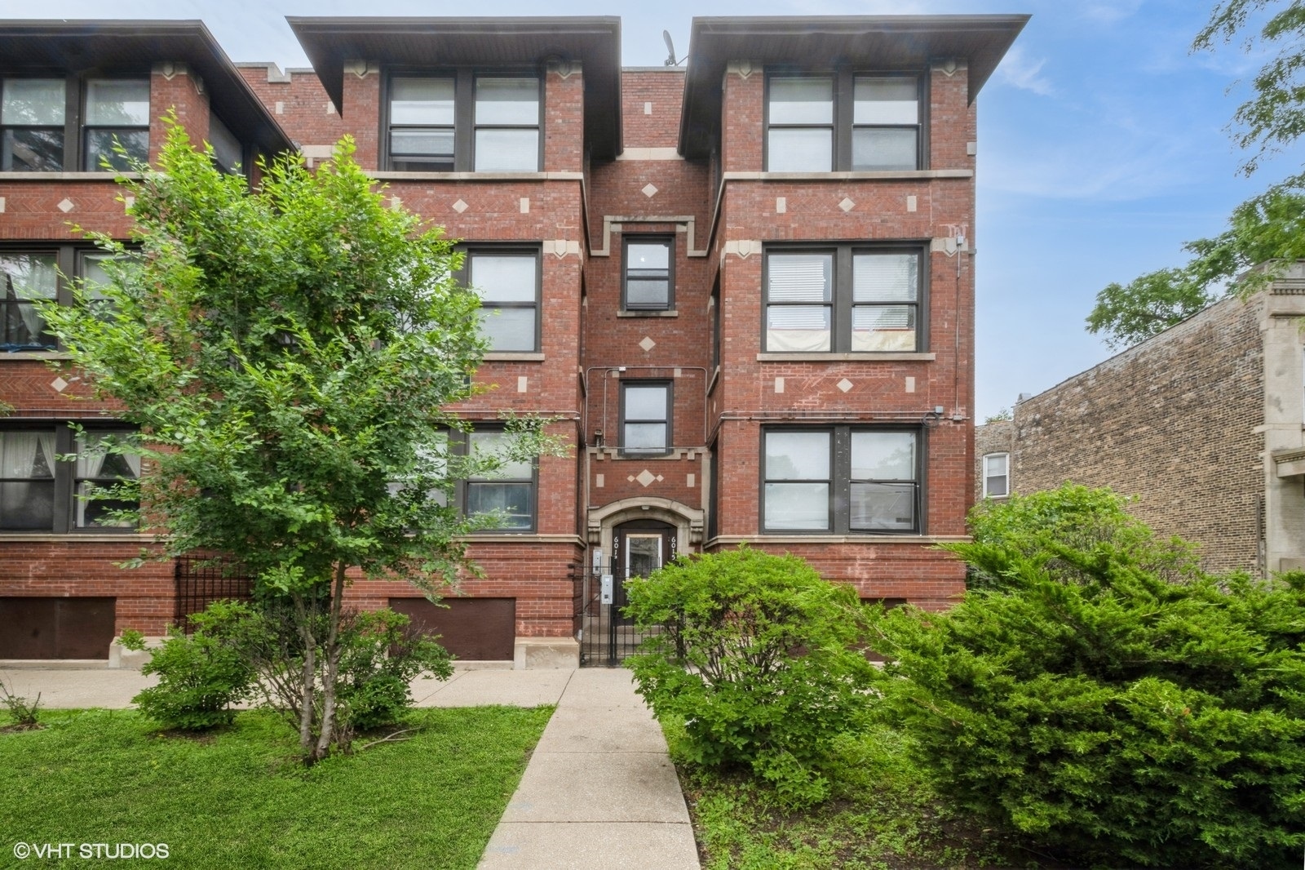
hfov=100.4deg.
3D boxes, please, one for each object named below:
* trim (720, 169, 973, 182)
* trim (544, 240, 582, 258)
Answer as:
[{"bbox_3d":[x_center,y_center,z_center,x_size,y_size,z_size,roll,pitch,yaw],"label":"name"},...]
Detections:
[{"bbox_3d":[3.260,-4.342,9.100,4.150,0.140,0.180,1,-1,0],"label":"trim"},{"bbox_3d":[-1.516,-3.122,9.150,0.620,0.310,0.170,1,-1,0],"label":"trim"}]

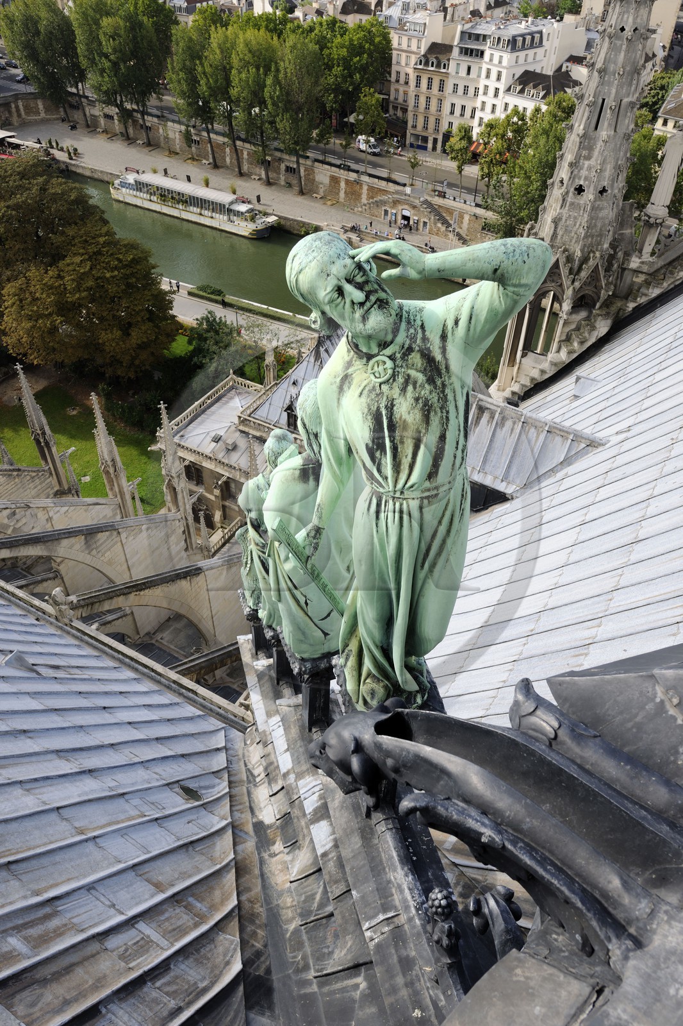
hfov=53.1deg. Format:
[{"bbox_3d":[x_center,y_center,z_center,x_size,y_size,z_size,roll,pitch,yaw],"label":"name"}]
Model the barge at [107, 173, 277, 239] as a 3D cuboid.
[{"bbox_3d":[-30.000,-61.300,134.800,39.600,4.800,5.100,24,48,21],"label":"barge"}]

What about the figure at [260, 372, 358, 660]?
[{"bbox_3d":[-0.175,0.264,6.238,0.980,3.350,0.900,-9,44,-11],"label":"figure"}]

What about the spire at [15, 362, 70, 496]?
[{"bbox_3d":[-17.260,-4.710,39.270,1.100,8.800,1.100,23,47,21],"label":"spire"}]

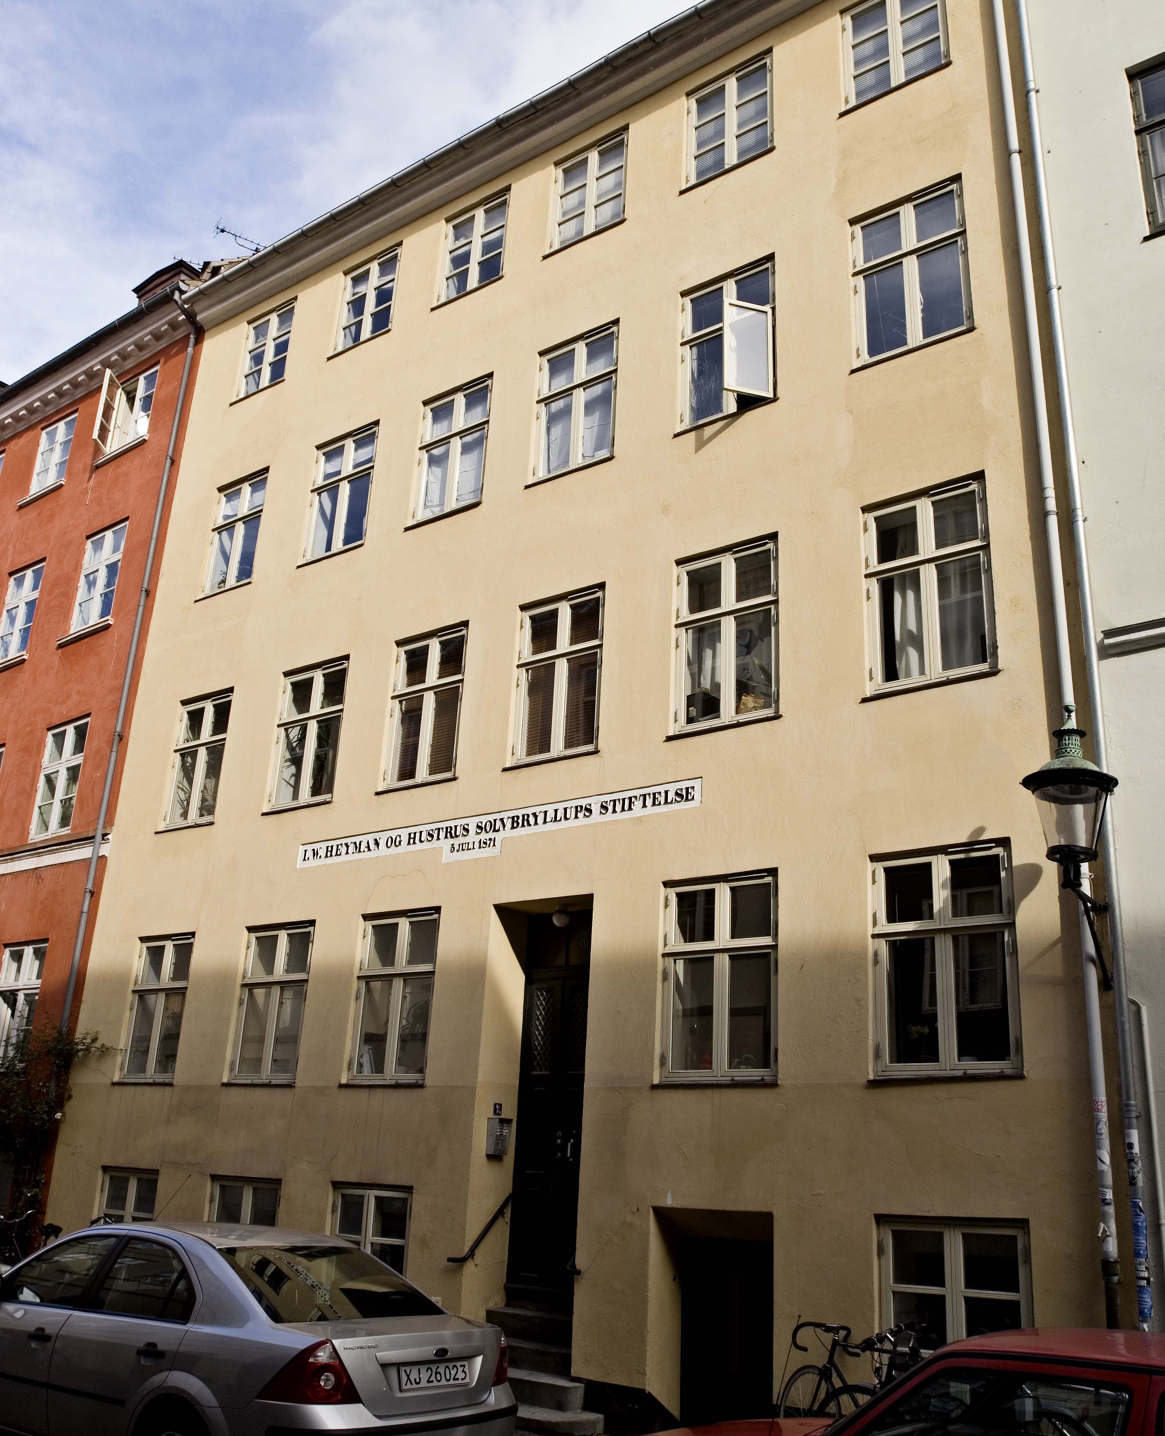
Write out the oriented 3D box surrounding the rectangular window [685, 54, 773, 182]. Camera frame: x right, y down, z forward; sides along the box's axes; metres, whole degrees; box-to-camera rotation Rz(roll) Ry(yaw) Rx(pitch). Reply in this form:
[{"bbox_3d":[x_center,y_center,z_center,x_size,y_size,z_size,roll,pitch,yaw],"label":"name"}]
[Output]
[{"bbox_3d":[1.630,-6.403,13.159,1.048,1.313,0.120,-12,-26,33],"label":"rectangular window"}]

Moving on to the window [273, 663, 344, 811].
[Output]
[{"bbox_3d":[-3.047,0.216,13.846,1.003,1.667,0.120,-12,-26,33],"label":"window"}]

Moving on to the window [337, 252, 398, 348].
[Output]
[{"bbox_3d":[-2.822,-5.573,16.304,1.026,1.277,0.130,-12,-26,33],"label":"window"}]

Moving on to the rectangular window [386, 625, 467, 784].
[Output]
[{"bbox_3d":[-1.605,-0.088,12.946,1.003,1.668,0.130,-12,-26,33],"label":"rectangular window"}]

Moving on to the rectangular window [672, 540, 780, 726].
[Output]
[{"bbox_3d":[1.318,-0.729,10.982,1.052,1.704,0.130,-12,-26,33],"label":"rectangular window"}]

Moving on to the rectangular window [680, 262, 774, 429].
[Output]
[{"bbox_3d":[1.282,-3.559,11.332,1.052,1.581,0.480,-12,-25,34],"label":"rectangular window"}]

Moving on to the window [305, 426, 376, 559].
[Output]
[{"bbox_3d":[-2.920,-2.740,15.041,1.040,1.657,0.120,-12,-26,33],"label":"window"}]

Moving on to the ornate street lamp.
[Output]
[{"bbox_3d":[3.102,0.782,7.570,0.570,1.630,1.085,-12,-25,34],"label":"ornate street lamp"}]

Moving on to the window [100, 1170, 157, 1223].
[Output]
[{"bbox_3d":[-4.787,5.300,12.956,0.885,0.860,0.120,-12,-26,33],"label":"window"}]

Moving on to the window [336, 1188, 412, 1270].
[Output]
[{"bbox_3d":[-1.840,4.545,10.667,1.010,0.838,0.150,-12,-25,34],"label":"window"}]

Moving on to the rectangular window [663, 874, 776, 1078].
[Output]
[{"bbox_3d":[1.077,2.015,9.444,1.052,1.569,0.150,-12,-25,34],"label":"rectangular window"}]

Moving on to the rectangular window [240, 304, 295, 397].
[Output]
[{"bbox_3d":[-4.385,-5.160,17.219,0.950,1.342,0.120,-12,-26,33],"label":"rectangular window"}]

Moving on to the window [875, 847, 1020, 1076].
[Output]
[{"bbox_3d":[2.640,1.777,8.812,1.033,1.636,0.120,-12,-26,33],"label":"window"}]

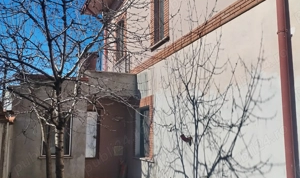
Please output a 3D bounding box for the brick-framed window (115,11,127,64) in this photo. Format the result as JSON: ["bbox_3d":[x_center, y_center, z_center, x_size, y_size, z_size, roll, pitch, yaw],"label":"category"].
[{"bbox_3d":[-1.098,-1.993,11.762,0.220,1.777,1.549,4,-10,-21],"label":"brick-framed window"}]

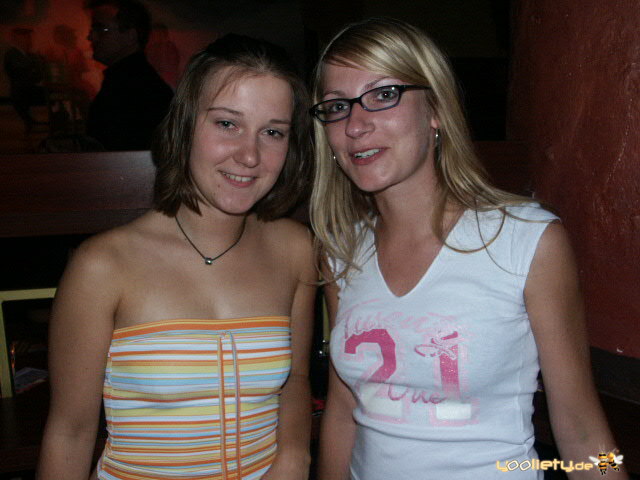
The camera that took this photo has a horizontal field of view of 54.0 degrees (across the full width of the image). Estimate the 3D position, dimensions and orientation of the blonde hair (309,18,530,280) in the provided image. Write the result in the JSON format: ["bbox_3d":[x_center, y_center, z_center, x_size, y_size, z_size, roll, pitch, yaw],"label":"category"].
[{"bbox_3d":[0.142,-0.125,0.890,0.275,0.350,0.235,-1,6,25],"label":"blonde hair"}]

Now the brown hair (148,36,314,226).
[{"bbox_3d":[-0.124,-0.156,0.880,0.210,0.245,0.210,5,7,-19],"label":"brown hair"}]

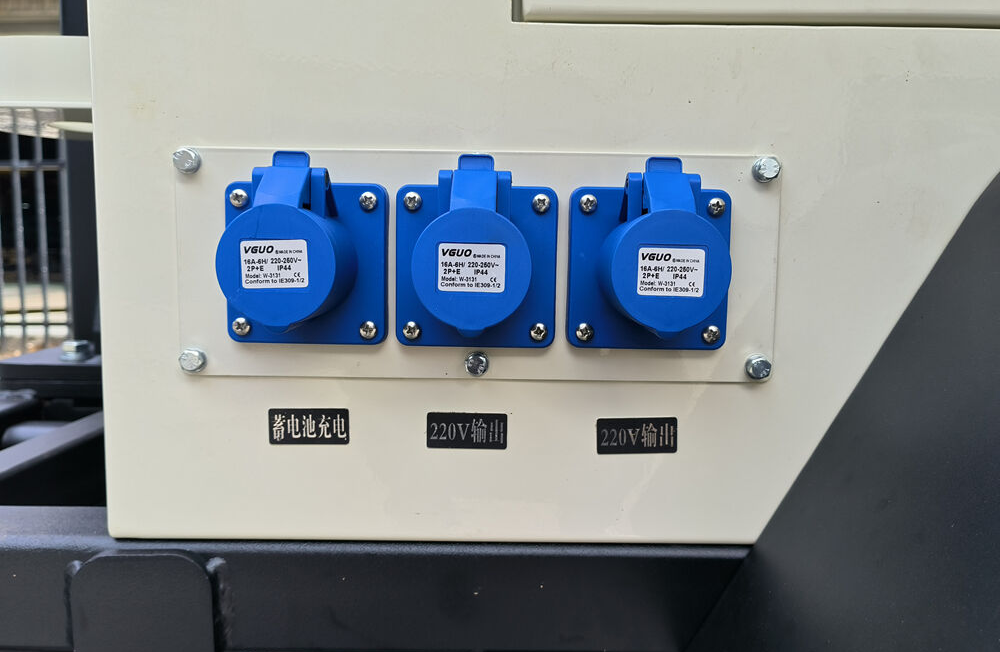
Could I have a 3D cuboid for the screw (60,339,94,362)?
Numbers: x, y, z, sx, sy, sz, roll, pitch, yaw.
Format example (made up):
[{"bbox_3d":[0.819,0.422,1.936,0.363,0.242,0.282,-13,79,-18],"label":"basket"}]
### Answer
[{"bbox_3d":[-0.368,0.022,0.680,0.030,0.016,0.030,1,5,0],"label":"screw"}]

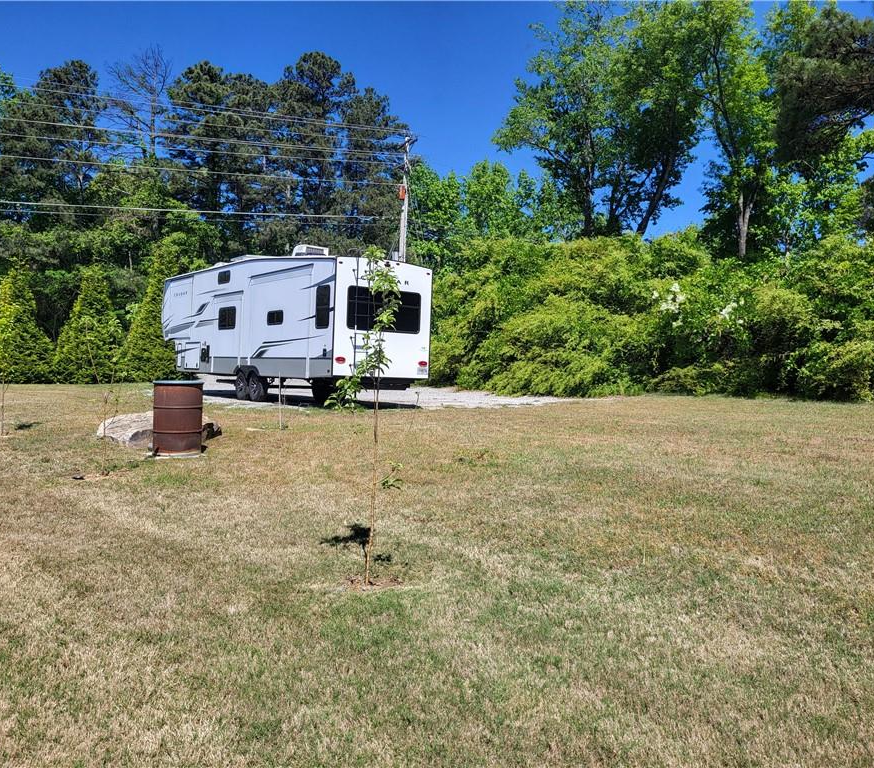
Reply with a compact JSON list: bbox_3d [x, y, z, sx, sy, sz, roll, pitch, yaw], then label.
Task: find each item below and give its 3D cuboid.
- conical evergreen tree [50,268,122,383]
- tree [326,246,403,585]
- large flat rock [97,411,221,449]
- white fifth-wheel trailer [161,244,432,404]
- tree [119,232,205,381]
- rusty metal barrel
[{"bbox_3d":[-12.133,-2.066,26.700,2.500,4.100,2.500,2,1,0],"label":"conical evergreen tree"},{"bbox_3d":[-0.418,0.184,4.500,0.450,1.960,0.420,2,1,0],"label":"tree"},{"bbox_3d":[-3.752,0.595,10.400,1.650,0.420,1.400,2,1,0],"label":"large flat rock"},{"bbox_3d":[-4.586,-1.568,21.348,2.500,3.980,11.700,1,1,-37],"label":"white fifth-wheel trailer"},{"bbox_3d":[-10.064,-2.815,28.300,3.200,5.400,3.000,2,1,0],"label":"tree"},{"bbox_3d":[-3.094,0.403,9.170,0.600,0.880,0.600,2,1,0],"label":"rusty metal barrel"}]

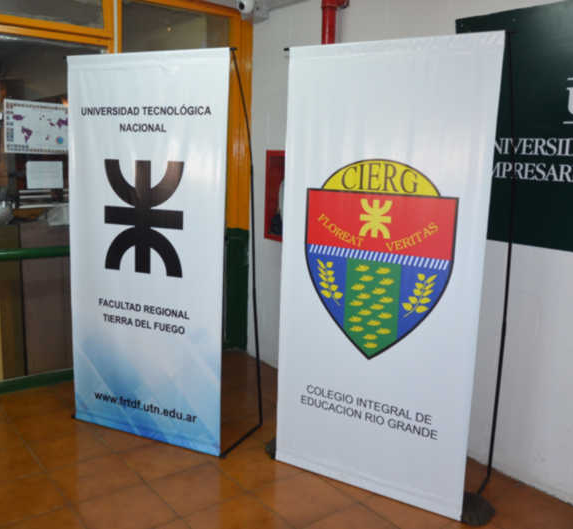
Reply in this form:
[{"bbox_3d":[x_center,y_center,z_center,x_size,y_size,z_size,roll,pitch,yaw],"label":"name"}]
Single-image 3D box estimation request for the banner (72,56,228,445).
[{"bbox_3d":[-0.698,-0.048,2.933,0.910,1.900,0.030,6,10,23],"label":"banner"}]

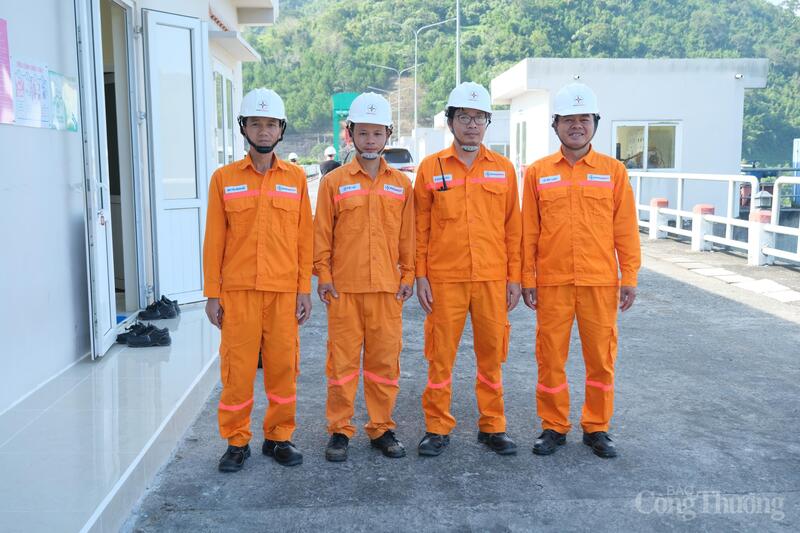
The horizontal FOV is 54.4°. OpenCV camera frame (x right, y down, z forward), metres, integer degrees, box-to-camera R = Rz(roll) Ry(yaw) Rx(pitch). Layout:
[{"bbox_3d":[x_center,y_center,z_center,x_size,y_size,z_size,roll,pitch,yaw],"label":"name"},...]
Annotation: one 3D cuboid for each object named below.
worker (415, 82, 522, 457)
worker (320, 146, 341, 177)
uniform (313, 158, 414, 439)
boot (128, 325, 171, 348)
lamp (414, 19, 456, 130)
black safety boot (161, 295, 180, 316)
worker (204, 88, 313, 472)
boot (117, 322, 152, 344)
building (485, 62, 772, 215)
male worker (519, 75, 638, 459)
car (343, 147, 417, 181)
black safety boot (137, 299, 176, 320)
[{"bbox_3d":[0.328,0.013,3.755,0.490,1.765,0.310,-1,7,-3],"label":"worker"},{"bbox_3d":[-1.216,-1.256,13.906,0.500,1.760,0.320,-1,7,-6],"label":"worker"},{"bbox_3d":[-0.175,0.161,3.719,0.465,1.351,0.270,-1,7,-4],"label":"uniform"},{"bbox_3d":[-1.715,0.481,5.355,0.284,0.120,0.105,-1,8,-8],"label":"boot"},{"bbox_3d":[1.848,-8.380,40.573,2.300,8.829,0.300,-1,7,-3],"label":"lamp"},{"bbox_3d":[-1.981,0.338,6.481,0.290,0.135,0.105,-2,7,-9],"label":"black safety boot"},{"bbox_3d":[-0.641,0.053,3.592,0.510,1.716,0.310,-1,7,-5],"label":"worker"},{"bbox_3d":[-1.835,0.468,5.462,0.279,0.120,0.105,-1,8,-8],"label":"boot"},{"bbox_3d":[6.235,-3.601,22.671,6.305,4.128,5.000,-1,7,-4],"label":"building"},{"bbox_3d":[0.844,0.017,3.690,0.565,1.735,0.310,0,7,8],"label":"male worker"},{"bbox_3d":[-0.942,-3.458,28.414,1.850,1.800,4.700,-3,8,-21],"label":"car"},{"bbox_3d":[-1.962,0.357,6.320,0.290,0.135,0.105,-2,7,-14],"label":"black safety boot"}]

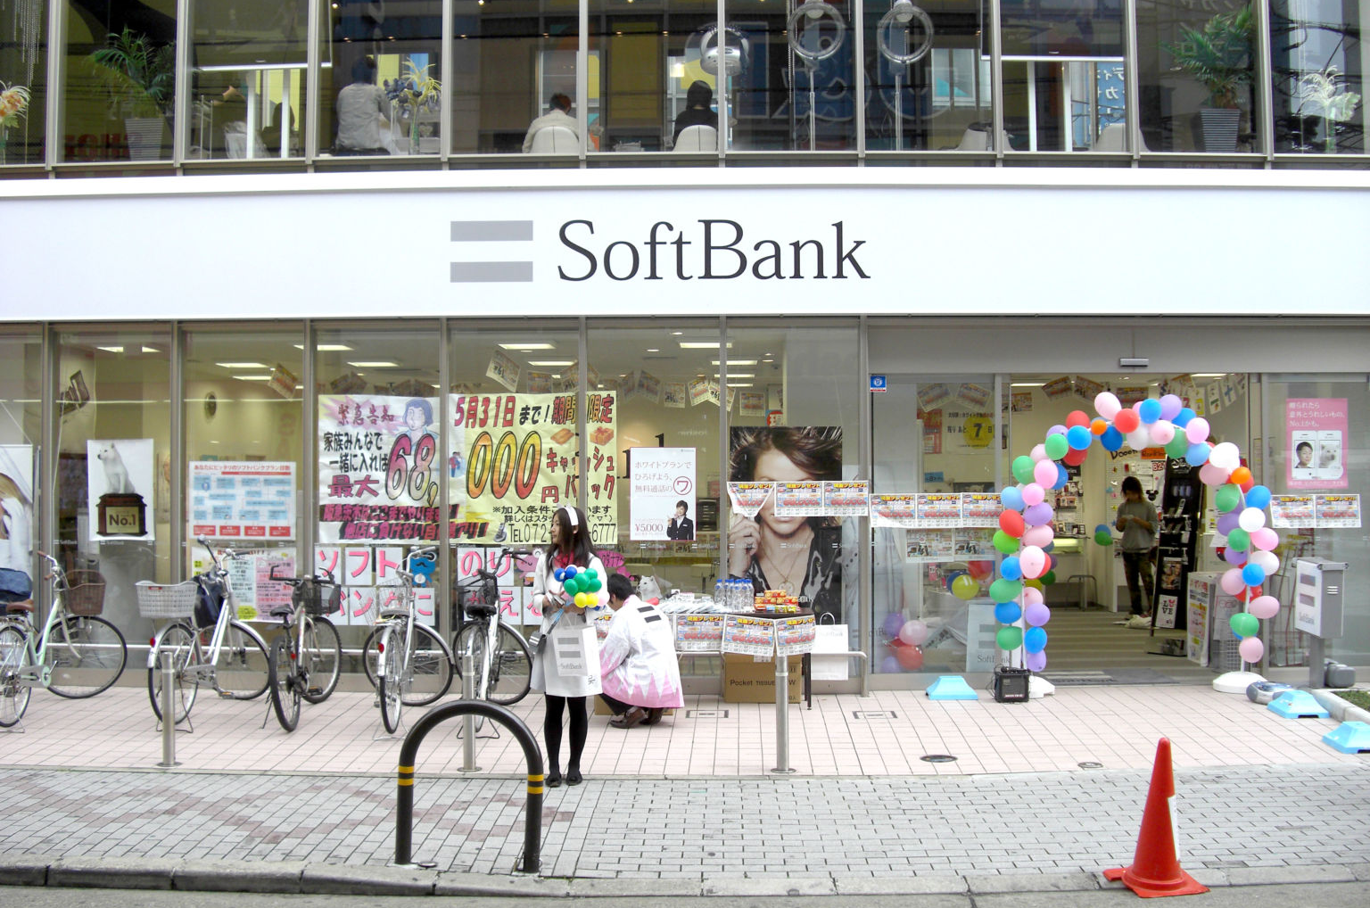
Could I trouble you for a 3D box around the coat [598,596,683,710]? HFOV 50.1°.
[{"bbox_3d":[-0.292,1.366,10.100,0.550,0.800,0.500,1,-2,-45],"label":"coat"}]

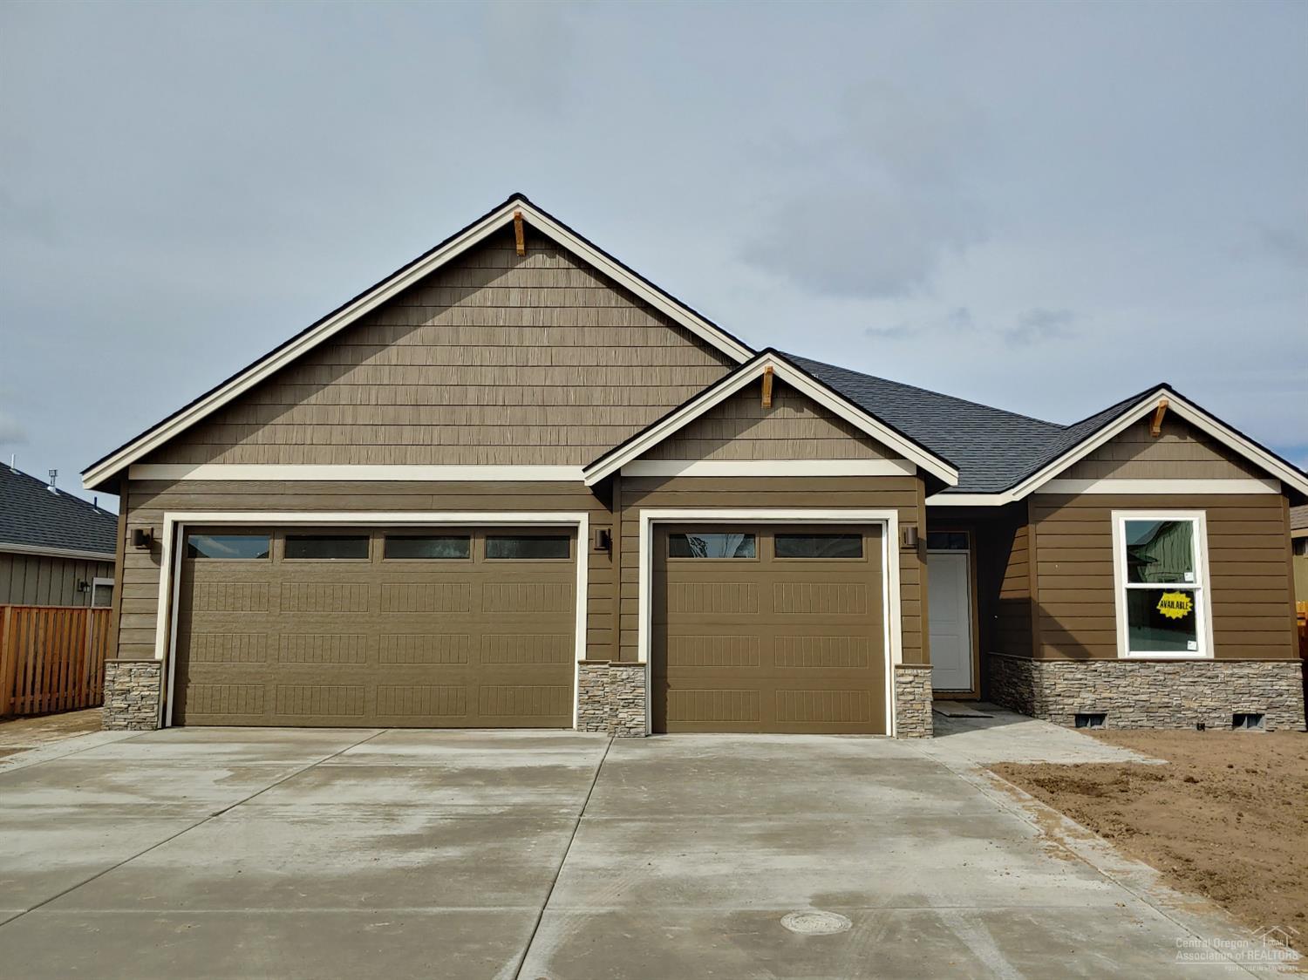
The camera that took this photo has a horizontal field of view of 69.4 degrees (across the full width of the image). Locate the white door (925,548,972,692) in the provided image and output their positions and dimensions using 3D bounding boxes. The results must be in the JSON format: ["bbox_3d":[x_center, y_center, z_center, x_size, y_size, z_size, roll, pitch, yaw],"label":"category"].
[{"bbox_3d":[4.260,1.993,14.126,0.947,2.093,0.100,0,-7,1],"label":"white door"}]

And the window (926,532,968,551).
[{"bbox_3d":[4.271,0.778,14.268,0.947,0.285,0.100,0,-7,1],"label":"window"}]

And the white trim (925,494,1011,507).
[{"bbox_3d":[4.041,0.135,12.535,1.159,0.163,0.050,0,-7,1],"label":"white trim"}]

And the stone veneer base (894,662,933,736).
[{"bbox_3d":[2.892,2.355,10.584,0.424,0.798,0.199,0,-7,1],"label":"stone veneer base"}]

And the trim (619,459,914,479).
[{"bbox_3d":[1.319,-0.249,10.889,3.399,0.182,0.040,0,-7,1],"label":"trim"}]

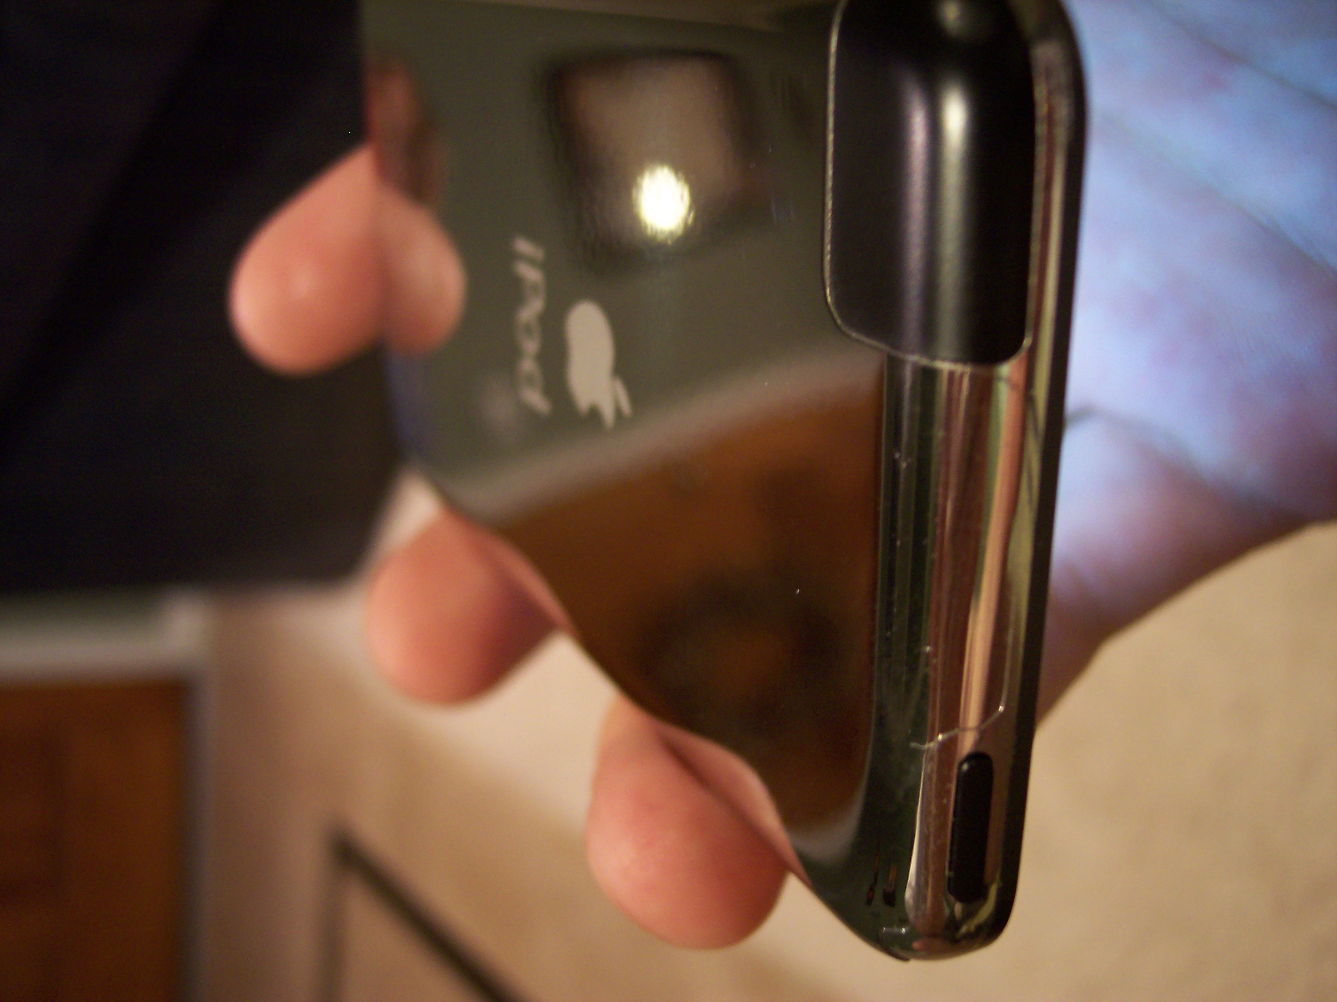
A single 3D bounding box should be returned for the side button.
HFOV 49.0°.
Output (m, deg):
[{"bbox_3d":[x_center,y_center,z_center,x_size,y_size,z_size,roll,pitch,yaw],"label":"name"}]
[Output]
[{"bbox_3d":[0.018,0.020,0.088,0.002,0.010,0.001,-8,23,-17],"label":"side button"}]

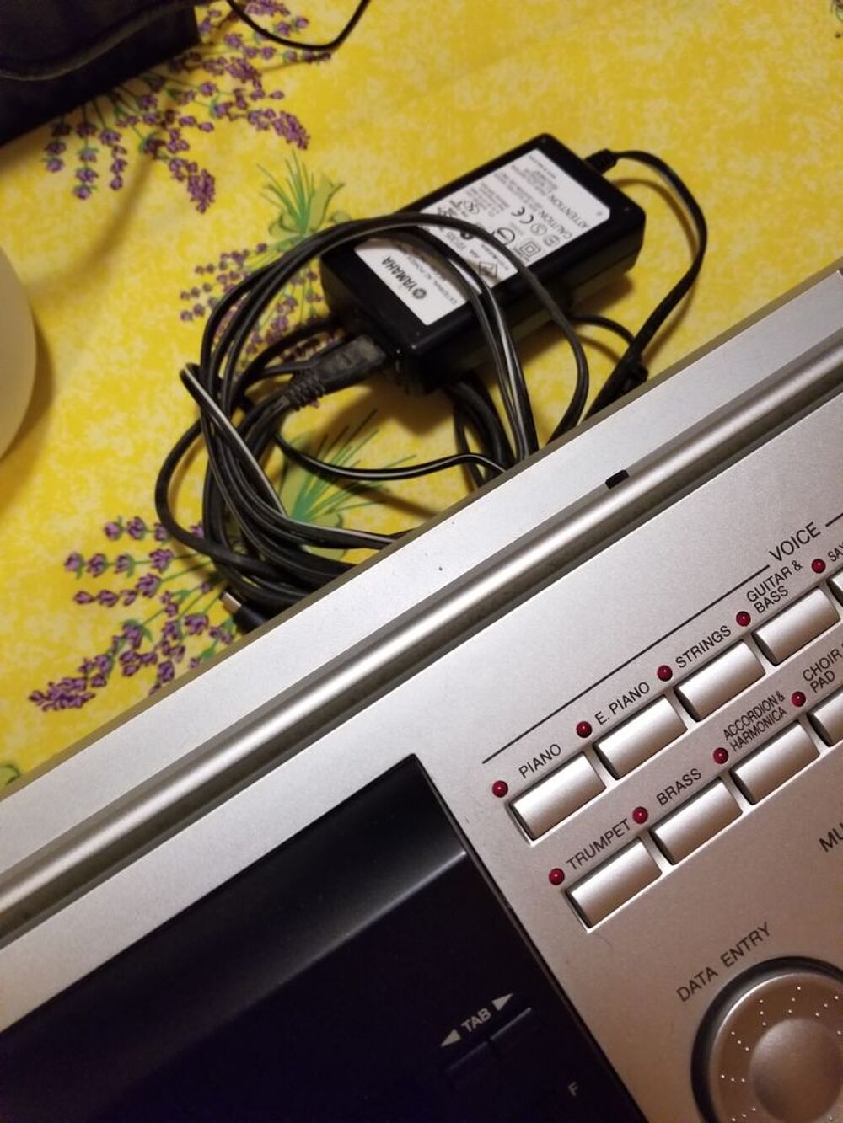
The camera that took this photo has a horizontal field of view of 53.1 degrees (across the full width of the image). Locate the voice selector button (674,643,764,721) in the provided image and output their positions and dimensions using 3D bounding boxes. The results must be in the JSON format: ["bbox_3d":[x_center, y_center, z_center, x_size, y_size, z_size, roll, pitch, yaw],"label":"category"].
[{"bbox_3d":[0.058,0.023,0.162,0.016,0.004,0.008,-33,86,-9],"label":"voice selector button"}]

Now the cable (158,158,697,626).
[{"bbox_3d":[0.015,-0.076,0.309,0.250,0.056,0.142,-32,66,-9],"label":"cable"}]

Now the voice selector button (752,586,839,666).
[{"bbox_3d":[0.074,0.013,0.165,0.016,0.004,0.008,-33,86,-9],"label":"voice selector button"}]

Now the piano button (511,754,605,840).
[{"bbox_3d":[0.025,0.044,0.156,0.016,0.004,0.008,-33,86,-9],"label":"piano button"}]

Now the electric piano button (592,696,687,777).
[{"bbox_3d":[0.042,0.033,0.159,0.016,0.004,0.008,-33,86,-9],"label":"electric piano button"}]

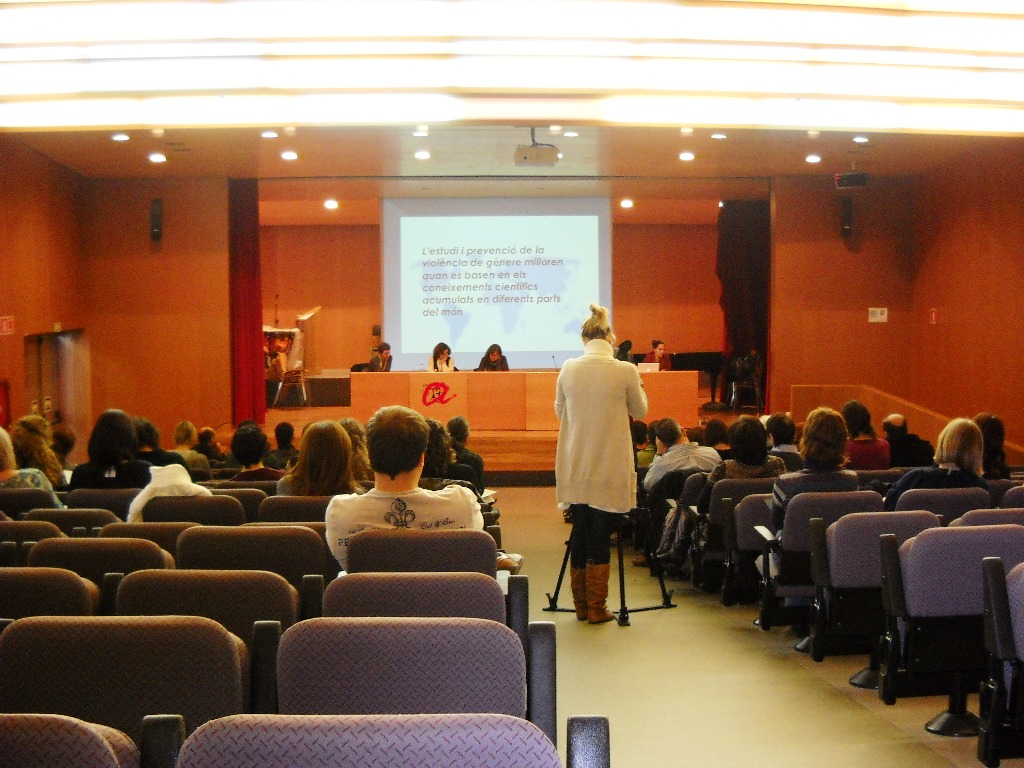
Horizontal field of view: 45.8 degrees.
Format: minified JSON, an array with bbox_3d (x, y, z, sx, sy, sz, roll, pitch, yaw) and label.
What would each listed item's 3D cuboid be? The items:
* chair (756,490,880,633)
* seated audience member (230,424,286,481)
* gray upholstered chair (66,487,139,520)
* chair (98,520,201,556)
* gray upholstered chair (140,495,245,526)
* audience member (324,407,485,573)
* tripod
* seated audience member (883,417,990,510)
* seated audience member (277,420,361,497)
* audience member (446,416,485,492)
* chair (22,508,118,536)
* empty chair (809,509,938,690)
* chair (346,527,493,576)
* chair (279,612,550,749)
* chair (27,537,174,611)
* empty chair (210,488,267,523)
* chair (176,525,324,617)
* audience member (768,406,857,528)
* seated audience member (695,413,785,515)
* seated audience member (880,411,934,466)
[{"bbox_3d":[1.570,0.938,6.275,0.560,0.830,0.600,0,3,-7],"label":"chair"},{"bbox_3d":[-1.600,0.834,7.785,0.480,1.167,0.720,0,3,3],"label":"seated audience member"},{"bbox_3d":[-2.153,0.968,6.825,0.560,0.819,0.580,0,3,3],"label":"gray upholstered chair"},{"bbox_3d":[-1.499,0.980,5.425,0.580,0.800,0.550,0,4,6],"label":"chair"},{"bbox_3d":[-1.480,0.928,6.066,0.580,0.840,0.620,0,4,6],"label":"gray upholstered chair"},{"bbox_3d":[-0.335,0.665,4.300,0.580,1.190,0.800,0,3,1],"label":"audience member"},{"bbox_3d":[0.610,0.660,7.180,0.840,1.400,0.800,0,3,-3],"label":"tripod"},{"bbox_3d":[2.107,0.763,6.357,0.520,1.230,0.750,-1,4,-10],"label":"seated audience member"},{"bbox_3d":[-0.935,0.759,6.186,0.480,1.178,0.740,0,3,3],"label":"seated audience member"},{"bbox_3d":[-0.406,0.842,8.888,0.480,1.245,0.720,0,3,1],"label":"audience member"},{"bbox_3d":[-2.130,0.965,6.120,0.540,0.720,0.520,0,3,4],"label":"chair"},{"bbox_3d":[1.568,0.922,5.324,0.550,0.781,0.500,0,3,-7],"label":"empty chair"},{"bbox_3d":[-0.284,0.871,4.277,0.580,0.840,0.620,0,4,3],"label":"chair"},{"bbox_3d":[-0.205,0.810,2.580,0.540,0.730,0.520,0,3,2],"label":"chair"},{"bbox_3d":[-1.487,0.946,4.625,0.580,0.800,0.550,0,4,6],"label":"chair"},{"bbox_3d":[-1.557,0.978,6.966,0.580,0.840,0.620,0,4,6],"label":"empty chair"},{"bbox_3d":[-0.842,0.866,4.317,0.580,0.840,0.620,0,4,4],"label":"chair"},{"bbox_3d":[1.469,0.724,6.209,0.480,1.250,0.750,-1,4,-9],"label":"audience member"},{"bbox_3d":[1.440,0.810,8.100,0.520,1.200,0.800,0,3,-8],"label":"seated audience member"},{"bbox_3d":[3.170,0.865,9.950,0.500,1.220,0.750,-1,3,-25],"label":"seated audience member"}]

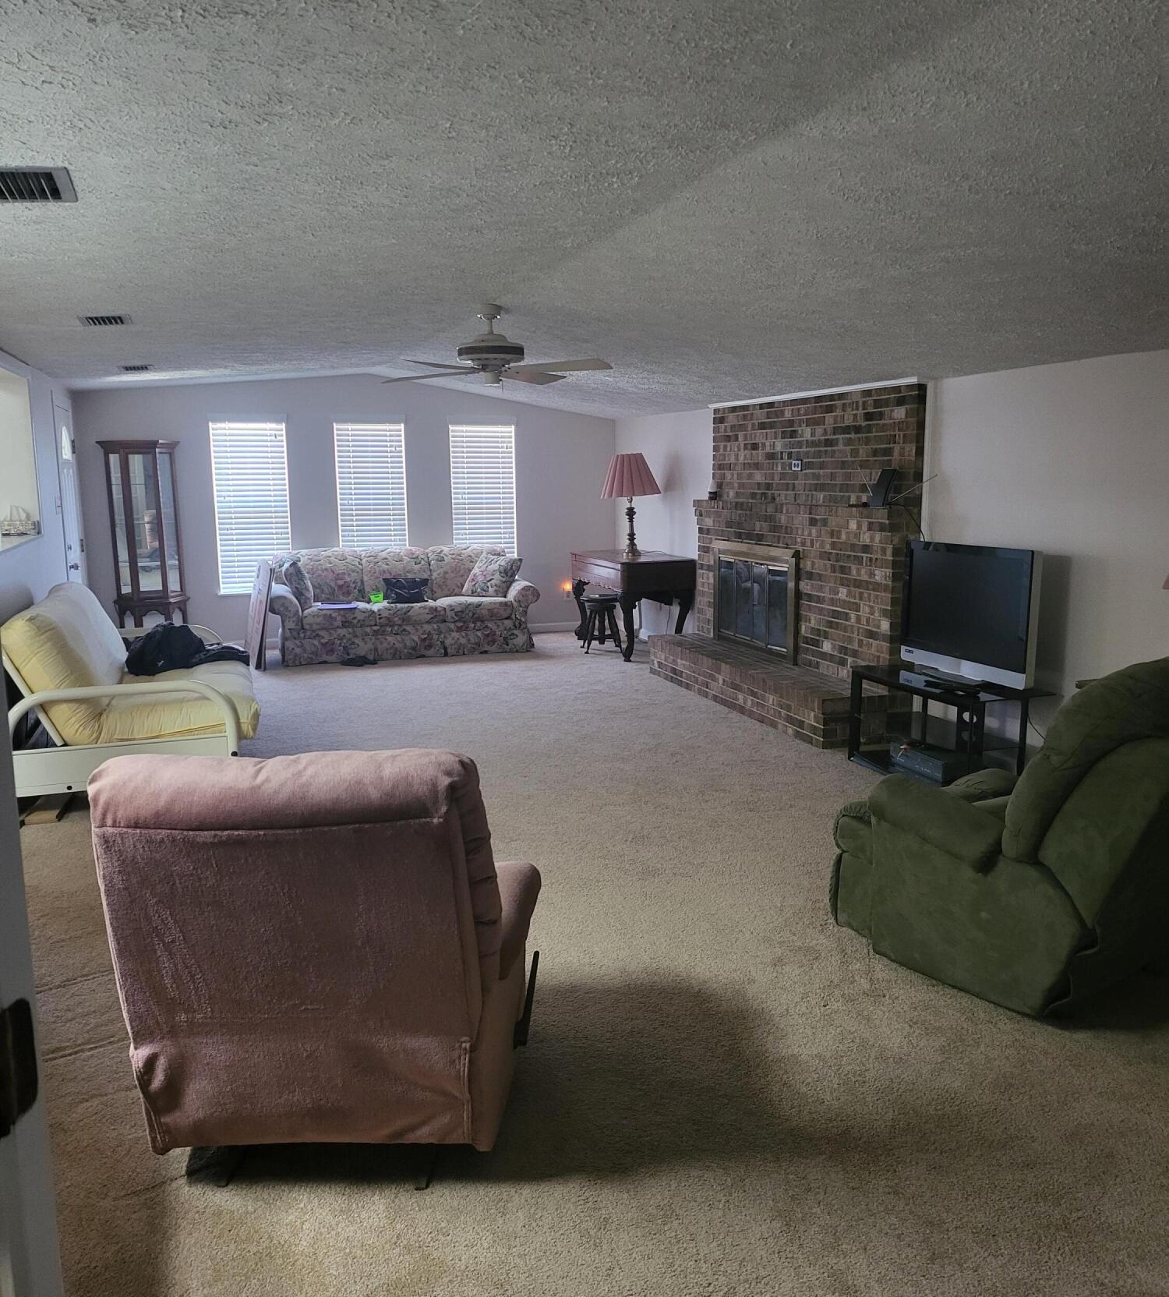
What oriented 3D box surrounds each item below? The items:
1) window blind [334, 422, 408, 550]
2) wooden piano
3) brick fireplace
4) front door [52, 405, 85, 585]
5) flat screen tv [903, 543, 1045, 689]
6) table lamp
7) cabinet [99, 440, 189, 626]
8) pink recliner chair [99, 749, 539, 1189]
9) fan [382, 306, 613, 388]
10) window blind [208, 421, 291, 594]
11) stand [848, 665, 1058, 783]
[{"bbox_3d":[-1.900,-1.274,9.736,0.620,1.473,0.060,-3,9,-18],"label":"window blind"},{"bbox_3d":[0.378,-0.400,9.483,0.603,0.798,1.470,-3,9,-18],"label":"wooden piano"},{"bbox_3d":[1.174,-0.636,7.093,0.597,1.987,2.565,-3,9,-18],"label":"brick fireplace"},{"bbox_3d":[-4.063,-0.856,8.543,0.050,2.034,0.911,-3,9,-18],"label":"front door"},{"bbox_3d":[1.792,-0.159,5.096,0.220,0.648,0.890,-3,9,-18],"label":"flat screen tv"},{"bbox_3d":[0.429,-1.256,9.479,0.480,0.901,0.480,-3,9,-18],"label":"table lamp"},{"bbox_3d":[-3.646,-0.808,9.031,0.617,1.811,0.340,-3,9,-18],"label":"cabinet"},{"bbox_3d":[-0.555,0.619,2.514,0.860,0.950,0.900,-1,9,-2],"label":"pink recliner chair"},{"bbox_3d":[-0.522,-1.687,6.044,1.320,0.434,1.320,-3,9,-18],"label":"fan"},{"bbox_3d":[-2.887,-1.216,9.409,0.629,1.476,0.060,-3,9,-18],"label":"window blind"},{"bbox_3d":[1.760,0.398,5.262,0.457,0.500,0.954,-3,9,-18],"label":"stand"}]

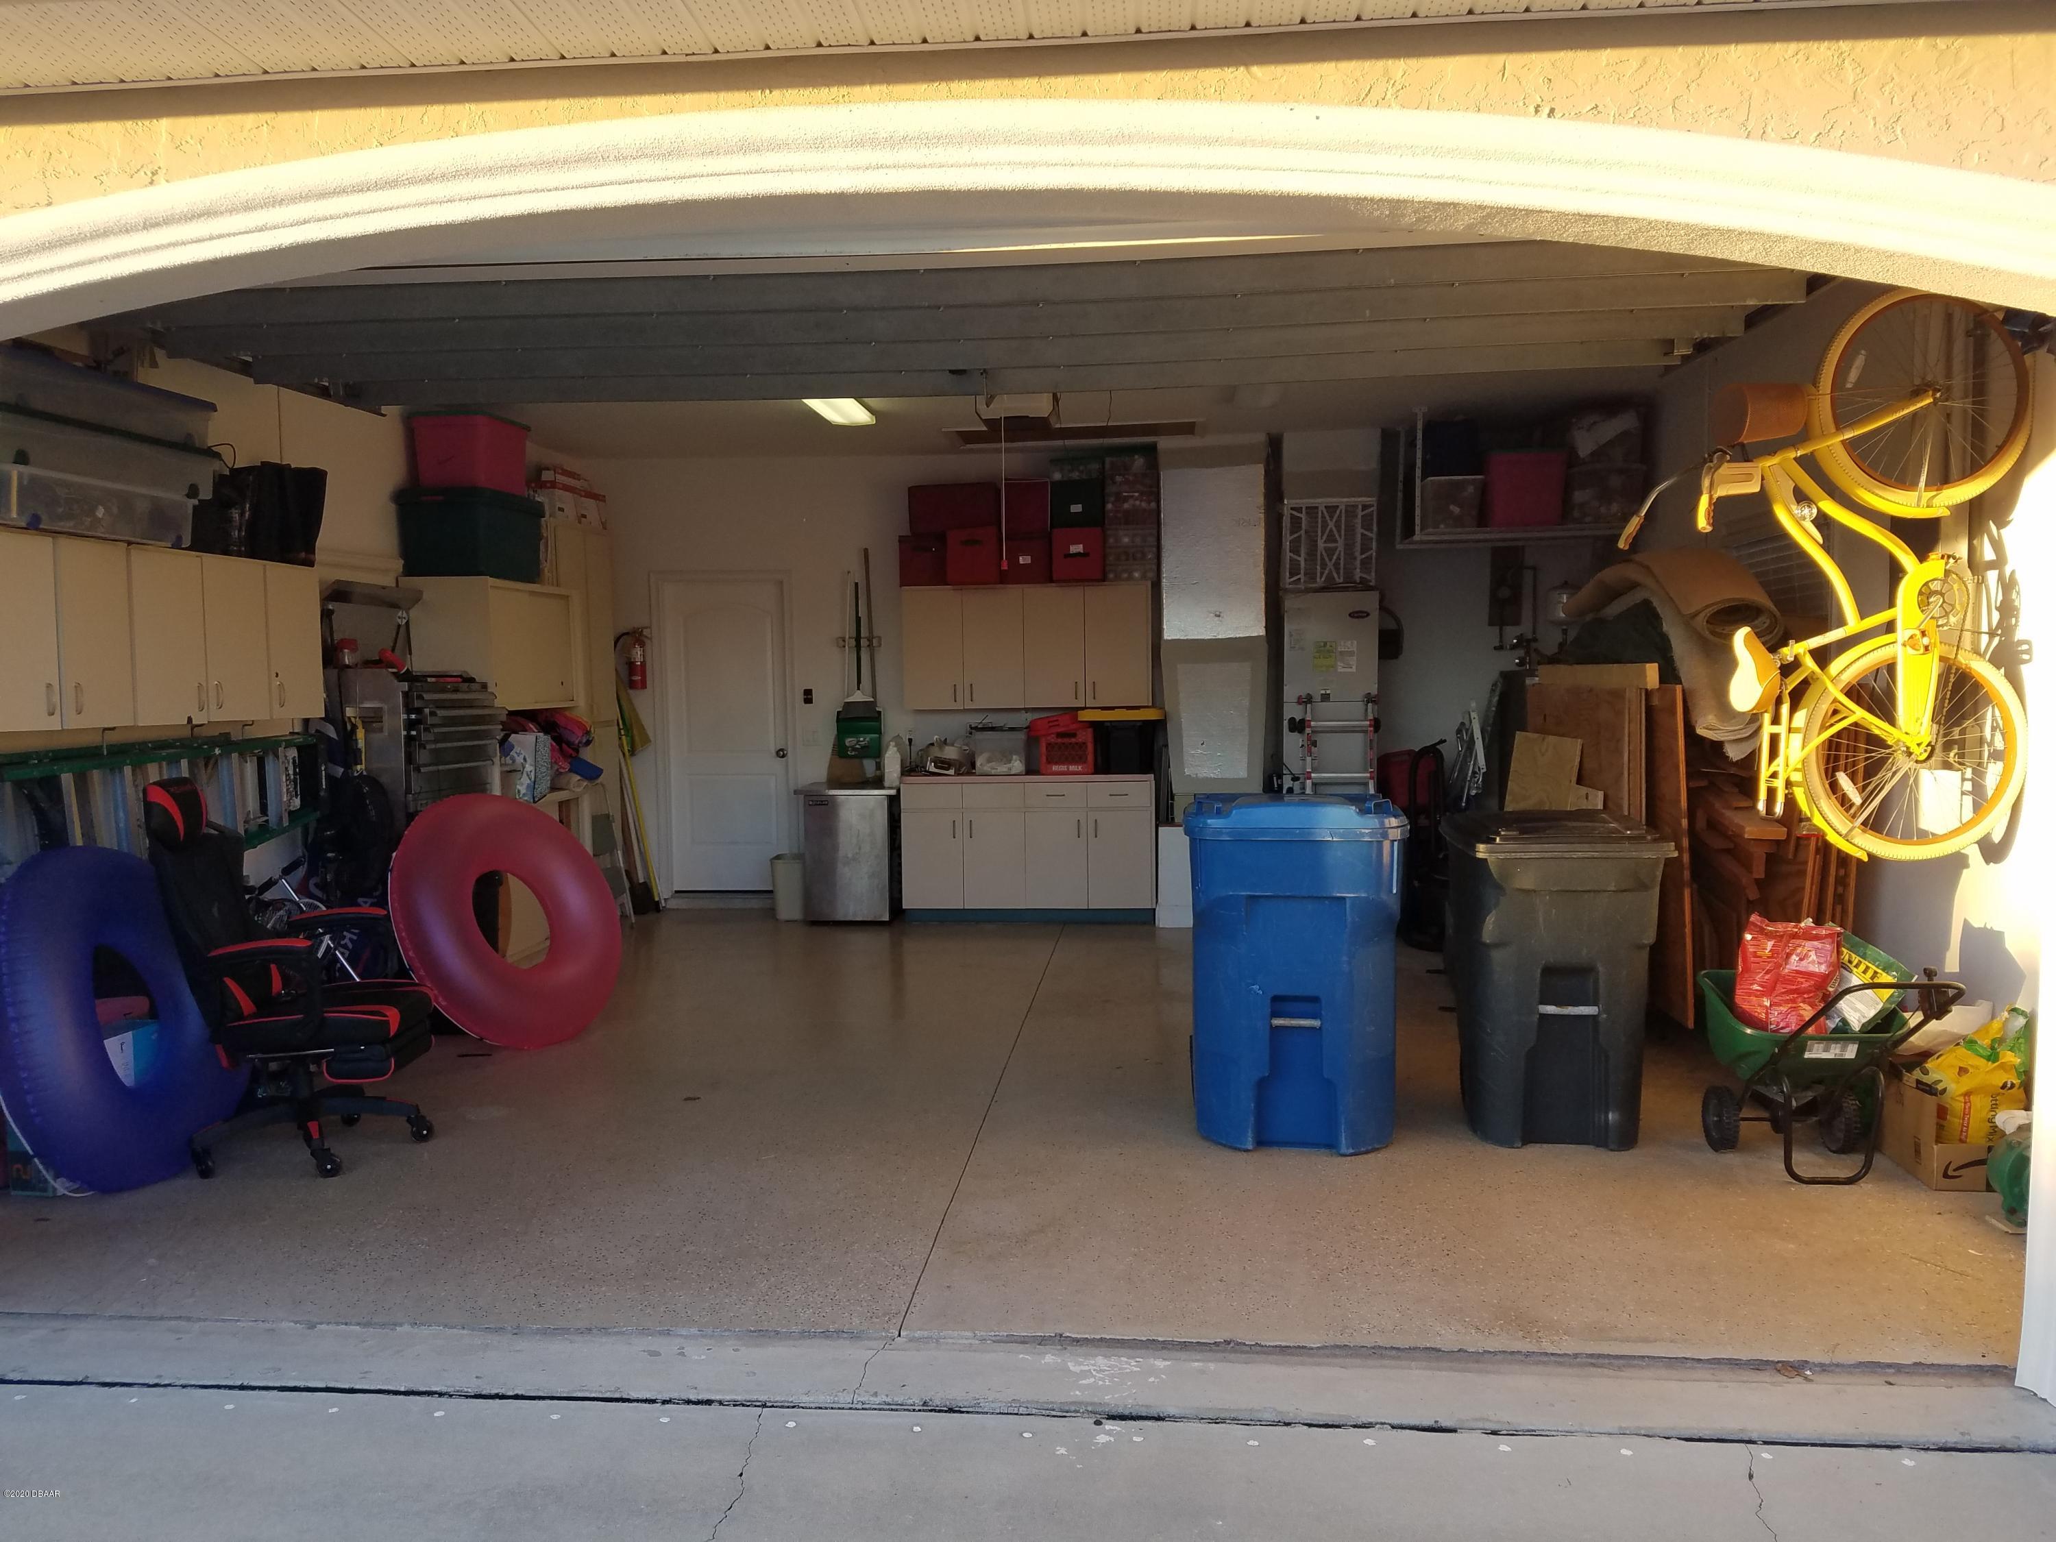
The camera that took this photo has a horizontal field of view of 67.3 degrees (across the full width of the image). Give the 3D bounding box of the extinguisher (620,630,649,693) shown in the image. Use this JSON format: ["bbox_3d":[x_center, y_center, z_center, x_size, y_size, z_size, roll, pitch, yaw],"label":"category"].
[{"bbox_3d":[-2.574,-0.725,10.101,0.205,0.409,0.130,0,3,5],"label":"extinguisher"}]

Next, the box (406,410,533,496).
[{"bbox_3d":[-2.895,-1.621,8.050,0.406,0.374,0.553,0,3,5],"label":"box"}]

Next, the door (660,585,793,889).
[{"bbox_3d":[-1.974,-0.231,10.103,0.815,2.030,0.070,0,3,5],"label":"door"}]

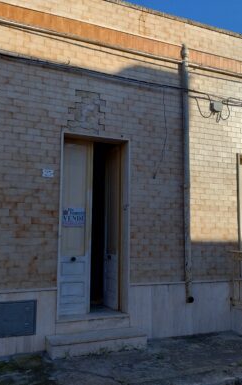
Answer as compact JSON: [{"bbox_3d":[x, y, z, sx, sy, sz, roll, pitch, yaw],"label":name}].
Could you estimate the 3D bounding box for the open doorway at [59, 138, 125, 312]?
[{"bbox_3d":[-0.441,0.541,5.867,1.104,2.740,0.340,3,-8,-23],"label":"open doorway"}]

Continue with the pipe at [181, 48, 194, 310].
[{"bbox_3d":[1.140,-0.410,6.396,0.120,4.526,0.130,3,-8,-23],"label":"pipe"}]

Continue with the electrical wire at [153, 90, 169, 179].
[{"bbox_3d":[0.681,-1.027,6.332,0.255,1.626,0.030,3,-8,-23],"label":"electrical wire"}]

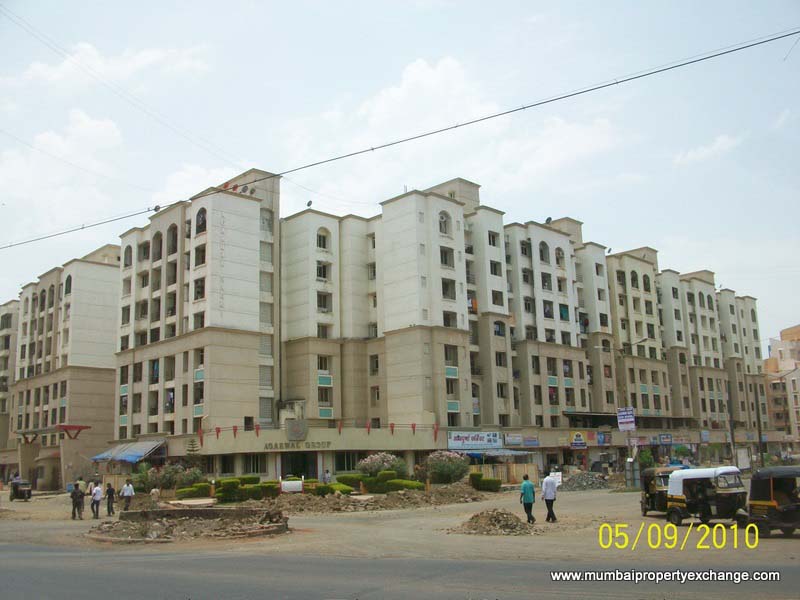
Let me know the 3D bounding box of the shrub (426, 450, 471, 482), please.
[{"bbox_3d":[3.502,12.304,54.527,3.414,2.364,2.800,-2,-12,3],"label":"shrub"}]

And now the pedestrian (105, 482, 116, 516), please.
[{"bbox_3d":[-13.829,9.533,35.300,0.500,1.560,0.420,-11,-16,38],"label":"pedestrian"}]

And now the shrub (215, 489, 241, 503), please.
[{"bbox_3d":[-10.240,11.600,43.897,1.602,0.797,1.200,1,-12,-13],"label":"shrub"}]

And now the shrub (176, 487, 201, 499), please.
[{"bbox_3d":[-13.814,12.606,48.300,1.500,0.800,1.150,-1,-12,0],"label":"shrub"}]

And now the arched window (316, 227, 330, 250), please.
[{"bbox_3d":[-7.160,-5.706,68.938,1.650,2.200,0.300,10,-17,-43],"label":"arched window"}]

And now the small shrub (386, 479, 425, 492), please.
[{"bbox_3d":[0.372,12.556,50.000,2.450,0.900,1.400,-1,-12,0],"label":"small shrub"}]

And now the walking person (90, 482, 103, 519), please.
[{"bbox_3d":[-14.282,9.426,34.800,0.380,1.680,0.450,-12,-16,39],"label":"walking person"}]

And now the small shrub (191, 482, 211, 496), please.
[{"bbox_3d":[-13.535,12.855,50.172,1.418,0.921,1.200,1,-12,-15],"label":"small shrub"}]

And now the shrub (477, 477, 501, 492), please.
[{"bbox_3d":[5.720,11.770,47.262,1.688,0.953,1.300,-3,-12,6],"label":"shrub"}]

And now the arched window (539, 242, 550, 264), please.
[{"bbox_3d":[14.992,-4.916,76.513,1.741,2.292,0.300,10,-16,-44],"label":"arched window"}]

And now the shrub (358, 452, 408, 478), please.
[{"bbox_3d":[-1.280,12.349,54.102,3.825,2.335,2.800,-1,-12,-2],"label":"shrub"}]

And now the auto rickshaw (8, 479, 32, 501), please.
[{"bbox_3d":[-30.460,15.356,59.433,1.300,1.657,2.600,7,-15,-36],"label":"auto rickshaw"}]

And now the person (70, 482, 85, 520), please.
[{"bbox_3d":[-14.945,9.341,34.269,0.550,1.613,0.400,6,-14,-32],"label":"person"}]

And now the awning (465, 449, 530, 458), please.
[{"bbox_3d":[8.065,12.636,61.175,5.920,0.650,2.400,10,-17,-44],"label":"awning"}]

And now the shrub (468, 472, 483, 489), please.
[{"bbox_3d":[5.156,12.347,50.500,0.900,1.050,0.900,-2,-12,0],"label":"shrub"}]

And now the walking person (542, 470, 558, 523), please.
[{"bbox_3d":[5.142,6.721,25.265,0.550,1.691,0.420,-3,-12,6],"label":"walking person"}]

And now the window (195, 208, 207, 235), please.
[{"bbox_3d":[-17.371,-6.972,65.081,0.250,2.280,1.750,10,-17,-44],"label":"window"}]

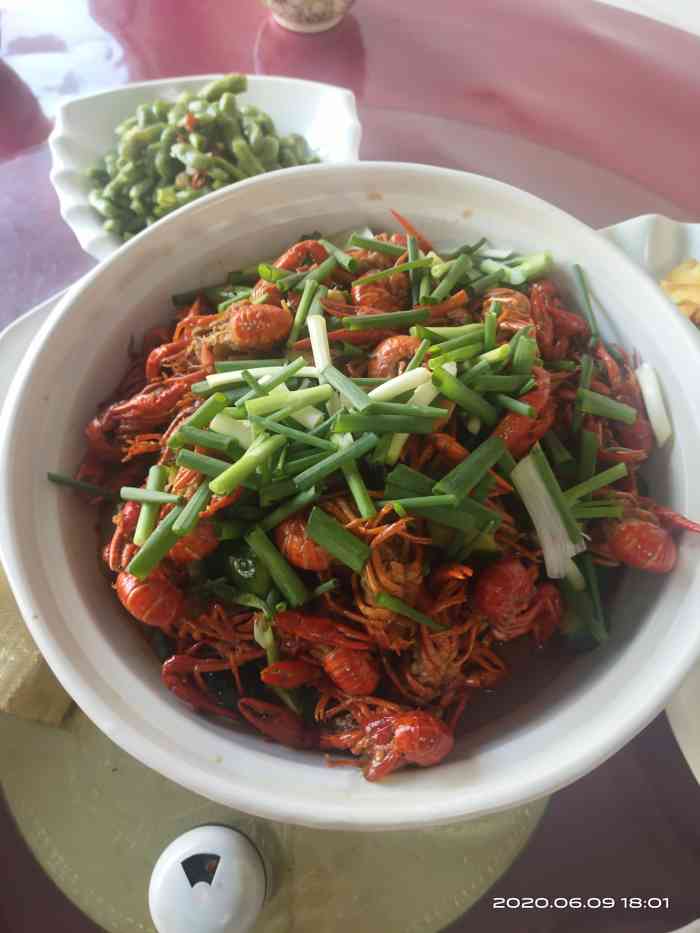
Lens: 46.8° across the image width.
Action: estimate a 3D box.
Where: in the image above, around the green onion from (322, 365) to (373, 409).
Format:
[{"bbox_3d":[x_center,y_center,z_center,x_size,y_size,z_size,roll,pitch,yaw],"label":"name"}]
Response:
[{"bbox_3d":[-0.002,-0.038,0.380,0.006,0.006,0.029,-38,63,-19],"label":"green onion"}]

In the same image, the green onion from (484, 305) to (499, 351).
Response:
[{"bbox_3d":[0.075,-0.073,0.428,0.006,0.006,0.029,3,62,2],"label":"green onion"}]

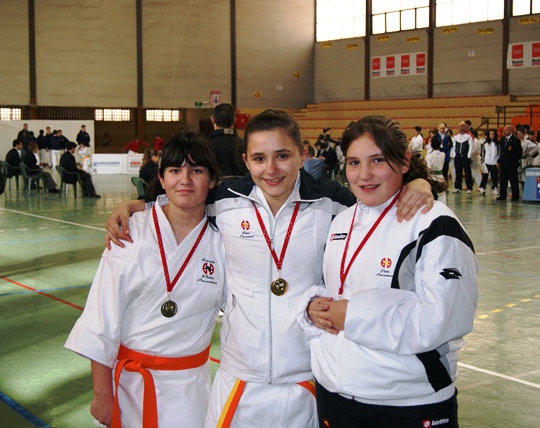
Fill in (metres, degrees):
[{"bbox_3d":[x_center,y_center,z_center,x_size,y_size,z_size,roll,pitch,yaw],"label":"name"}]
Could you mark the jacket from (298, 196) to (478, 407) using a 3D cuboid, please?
[{"bbox_3d":[0.314,0.226,2.450,0.490,0.555,0.360,4,6,38],"label":"jacket"}]

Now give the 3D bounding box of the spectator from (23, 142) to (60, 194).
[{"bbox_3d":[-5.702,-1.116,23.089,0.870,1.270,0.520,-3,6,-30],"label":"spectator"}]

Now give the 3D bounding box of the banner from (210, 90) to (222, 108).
[{"bbox_3d":[-2.572,-5.513,44.415,0.635,0.860,0.030,-4,6,-35],"label":"banner"}]

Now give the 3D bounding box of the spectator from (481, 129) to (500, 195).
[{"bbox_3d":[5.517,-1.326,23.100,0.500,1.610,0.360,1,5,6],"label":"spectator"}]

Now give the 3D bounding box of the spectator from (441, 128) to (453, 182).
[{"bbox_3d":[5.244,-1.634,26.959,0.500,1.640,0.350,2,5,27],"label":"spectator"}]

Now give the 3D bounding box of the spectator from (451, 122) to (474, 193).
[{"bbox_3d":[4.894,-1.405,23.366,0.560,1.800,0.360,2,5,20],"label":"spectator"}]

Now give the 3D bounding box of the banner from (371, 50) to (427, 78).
[{"bbox_3d":[5.913,-6.813,42.573,0.030,0.980,3.600,-4,6,-35],"label":"banner"}]

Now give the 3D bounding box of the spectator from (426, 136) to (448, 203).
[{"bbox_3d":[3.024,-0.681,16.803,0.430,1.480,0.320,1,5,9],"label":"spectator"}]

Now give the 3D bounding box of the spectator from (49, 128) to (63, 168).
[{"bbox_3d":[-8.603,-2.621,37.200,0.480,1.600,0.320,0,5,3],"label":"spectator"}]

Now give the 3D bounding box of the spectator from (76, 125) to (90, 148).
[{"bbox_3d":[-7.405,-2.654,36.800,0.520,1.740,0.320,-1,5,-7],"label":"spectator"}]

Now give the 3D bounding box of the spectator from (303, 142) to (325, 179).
[{"bbox_3d":[1.328,-1.532,27.300,0.500,1.250,0.600,2,6,24],"label":"spectator"}]

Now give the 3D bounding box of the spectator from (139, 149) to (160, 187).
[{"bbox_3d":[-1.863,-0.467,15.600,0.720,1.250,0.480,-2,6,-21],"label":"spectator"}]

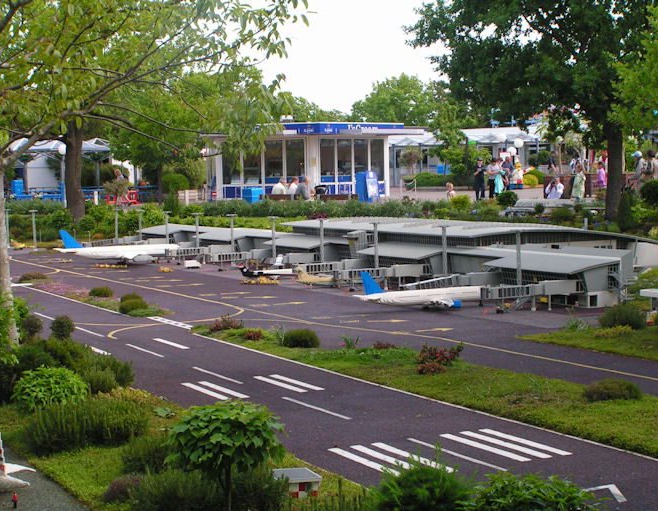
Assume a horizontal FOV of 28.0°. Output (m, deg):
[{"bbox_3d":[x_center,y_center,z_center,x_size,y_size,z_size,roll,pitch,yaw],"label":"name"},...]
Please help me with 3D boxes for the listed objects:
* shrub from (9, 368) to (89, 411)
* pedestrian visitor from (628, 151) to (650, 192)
[{"bbox_3d":[-2.002,0.952,9.450,0.560,0.290,0.500,-1,4,0],"label":"shrub"},{"bbox_3d":[9.355,-2.262,39.953,0.500,1.740,0.520,-1,4,6],"label":"pedestrian visitor"}]

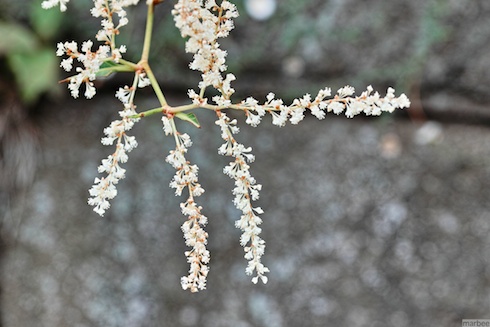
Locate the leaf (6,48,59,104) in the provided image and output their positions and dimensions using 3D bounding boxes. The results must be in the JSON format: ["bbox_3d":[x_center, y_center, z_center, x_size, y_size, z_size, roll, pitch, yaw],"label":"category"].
[{"bbox_3d":[-0.119,-0.049,1.200,0.029,0.032,0.015,0,10,0],"label":"leaf"}]

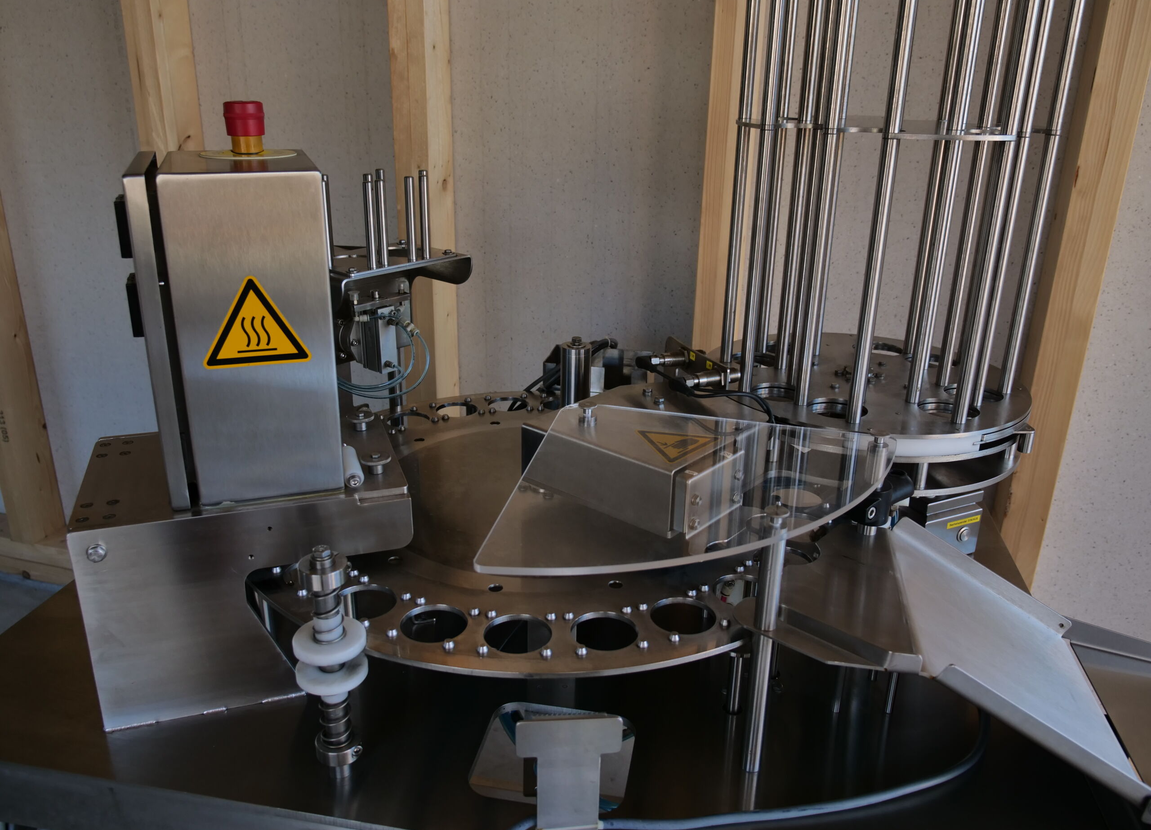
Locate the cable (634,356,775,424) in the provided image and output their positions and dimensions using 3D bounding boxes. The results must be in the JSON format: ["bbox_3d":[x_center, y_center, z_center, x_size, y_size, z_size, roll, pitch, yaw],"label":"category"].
[{"bbox_3d":[0.149,-0.032,1.082,0.211,0.032,0.048,16,25,34],"label":"cable"}]

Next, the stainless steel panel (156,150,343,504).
[{"bbox_3d":[-0.313,-0.095,0.909,0.129,0.297,0.195,-6,22,-19],"label":"stainless steel panel"}]

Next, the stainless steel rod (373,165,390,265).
[{"bbox_3d":[-0.221,-0.225,1.070,0.010,0.111,0.010,-6,22,-19],"label":"stainless steel rod"}]

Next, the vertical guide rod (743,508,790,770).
[{"bbox_3d":[0.162,0.200,0.803,0.020,0.265,0.020,-6,22,-19],"label":"vertical guide rod"}]

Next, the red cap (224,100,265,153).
[{"bbox_3d":[-0.316,-0.274,0.890,0.038,0.047,0.038,-6,22,-19],"label":"red cap"}]

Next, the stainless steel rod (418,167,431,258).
[{"bbox_3d":[-0.181,-0.240,1.121,0.010,0.105,0.010,-6,22,-19],"label":"stainless steel rod"}]

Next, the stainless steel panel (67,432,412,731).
[{"bbox_3d":[-0.339,0.146,0.988,0.298,0.212,0.226,-6,22,-19],"label":"stainless steel panel"}]

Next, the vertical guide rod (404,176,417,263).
[{"bbox_3d":[-0.194,-0.230,1.099,0.010,0.100,0.010,-6,22,-19],"label":"vertical guide rod"}]

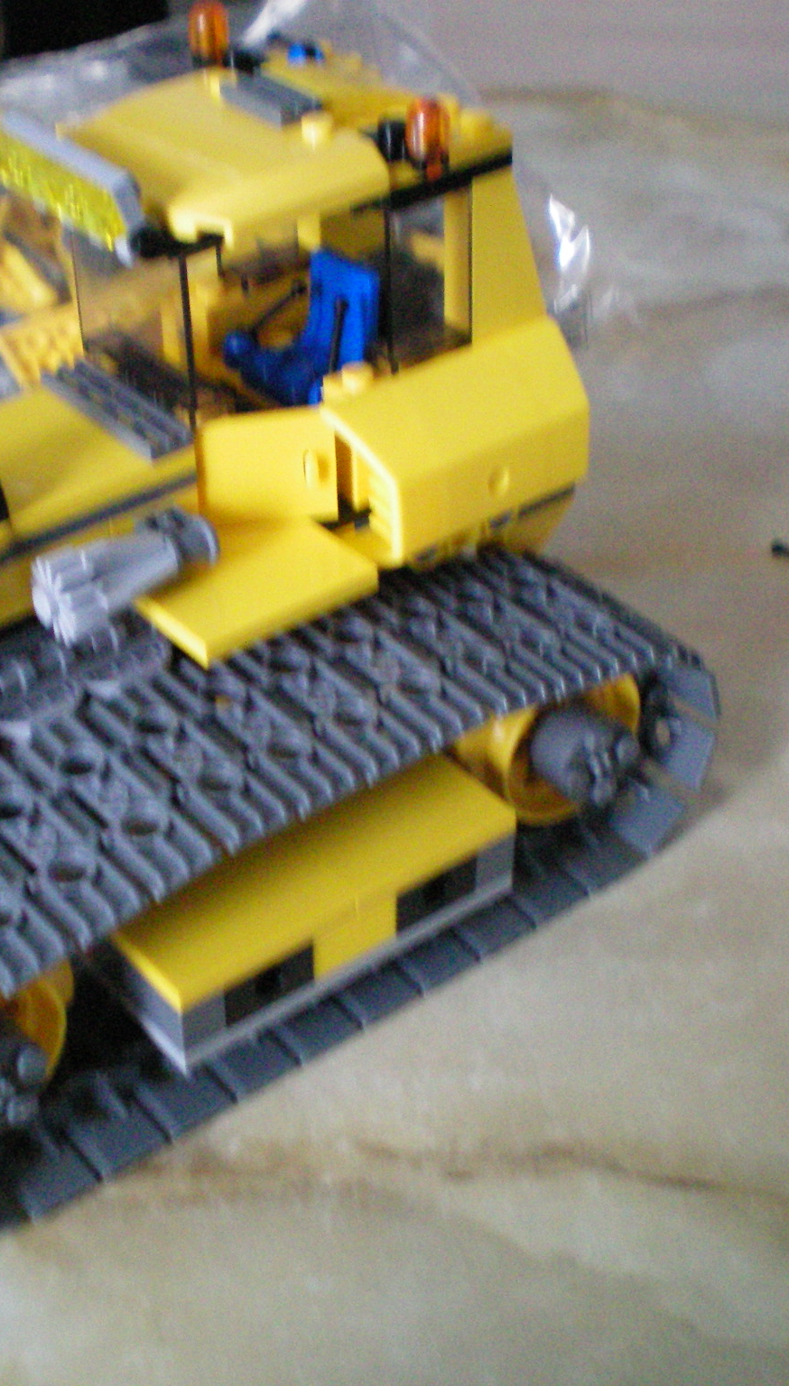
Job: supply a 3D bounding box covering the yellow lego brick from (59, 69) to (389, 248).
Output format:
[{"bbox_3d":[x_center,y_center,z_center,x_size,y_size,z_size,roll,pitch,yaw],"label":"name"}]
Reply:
[{"bbox_3d":[-0.026,-0.083,0.308,0.039,0.012,0.032,-26,43,-29],"label":"yellow lego brick"}]

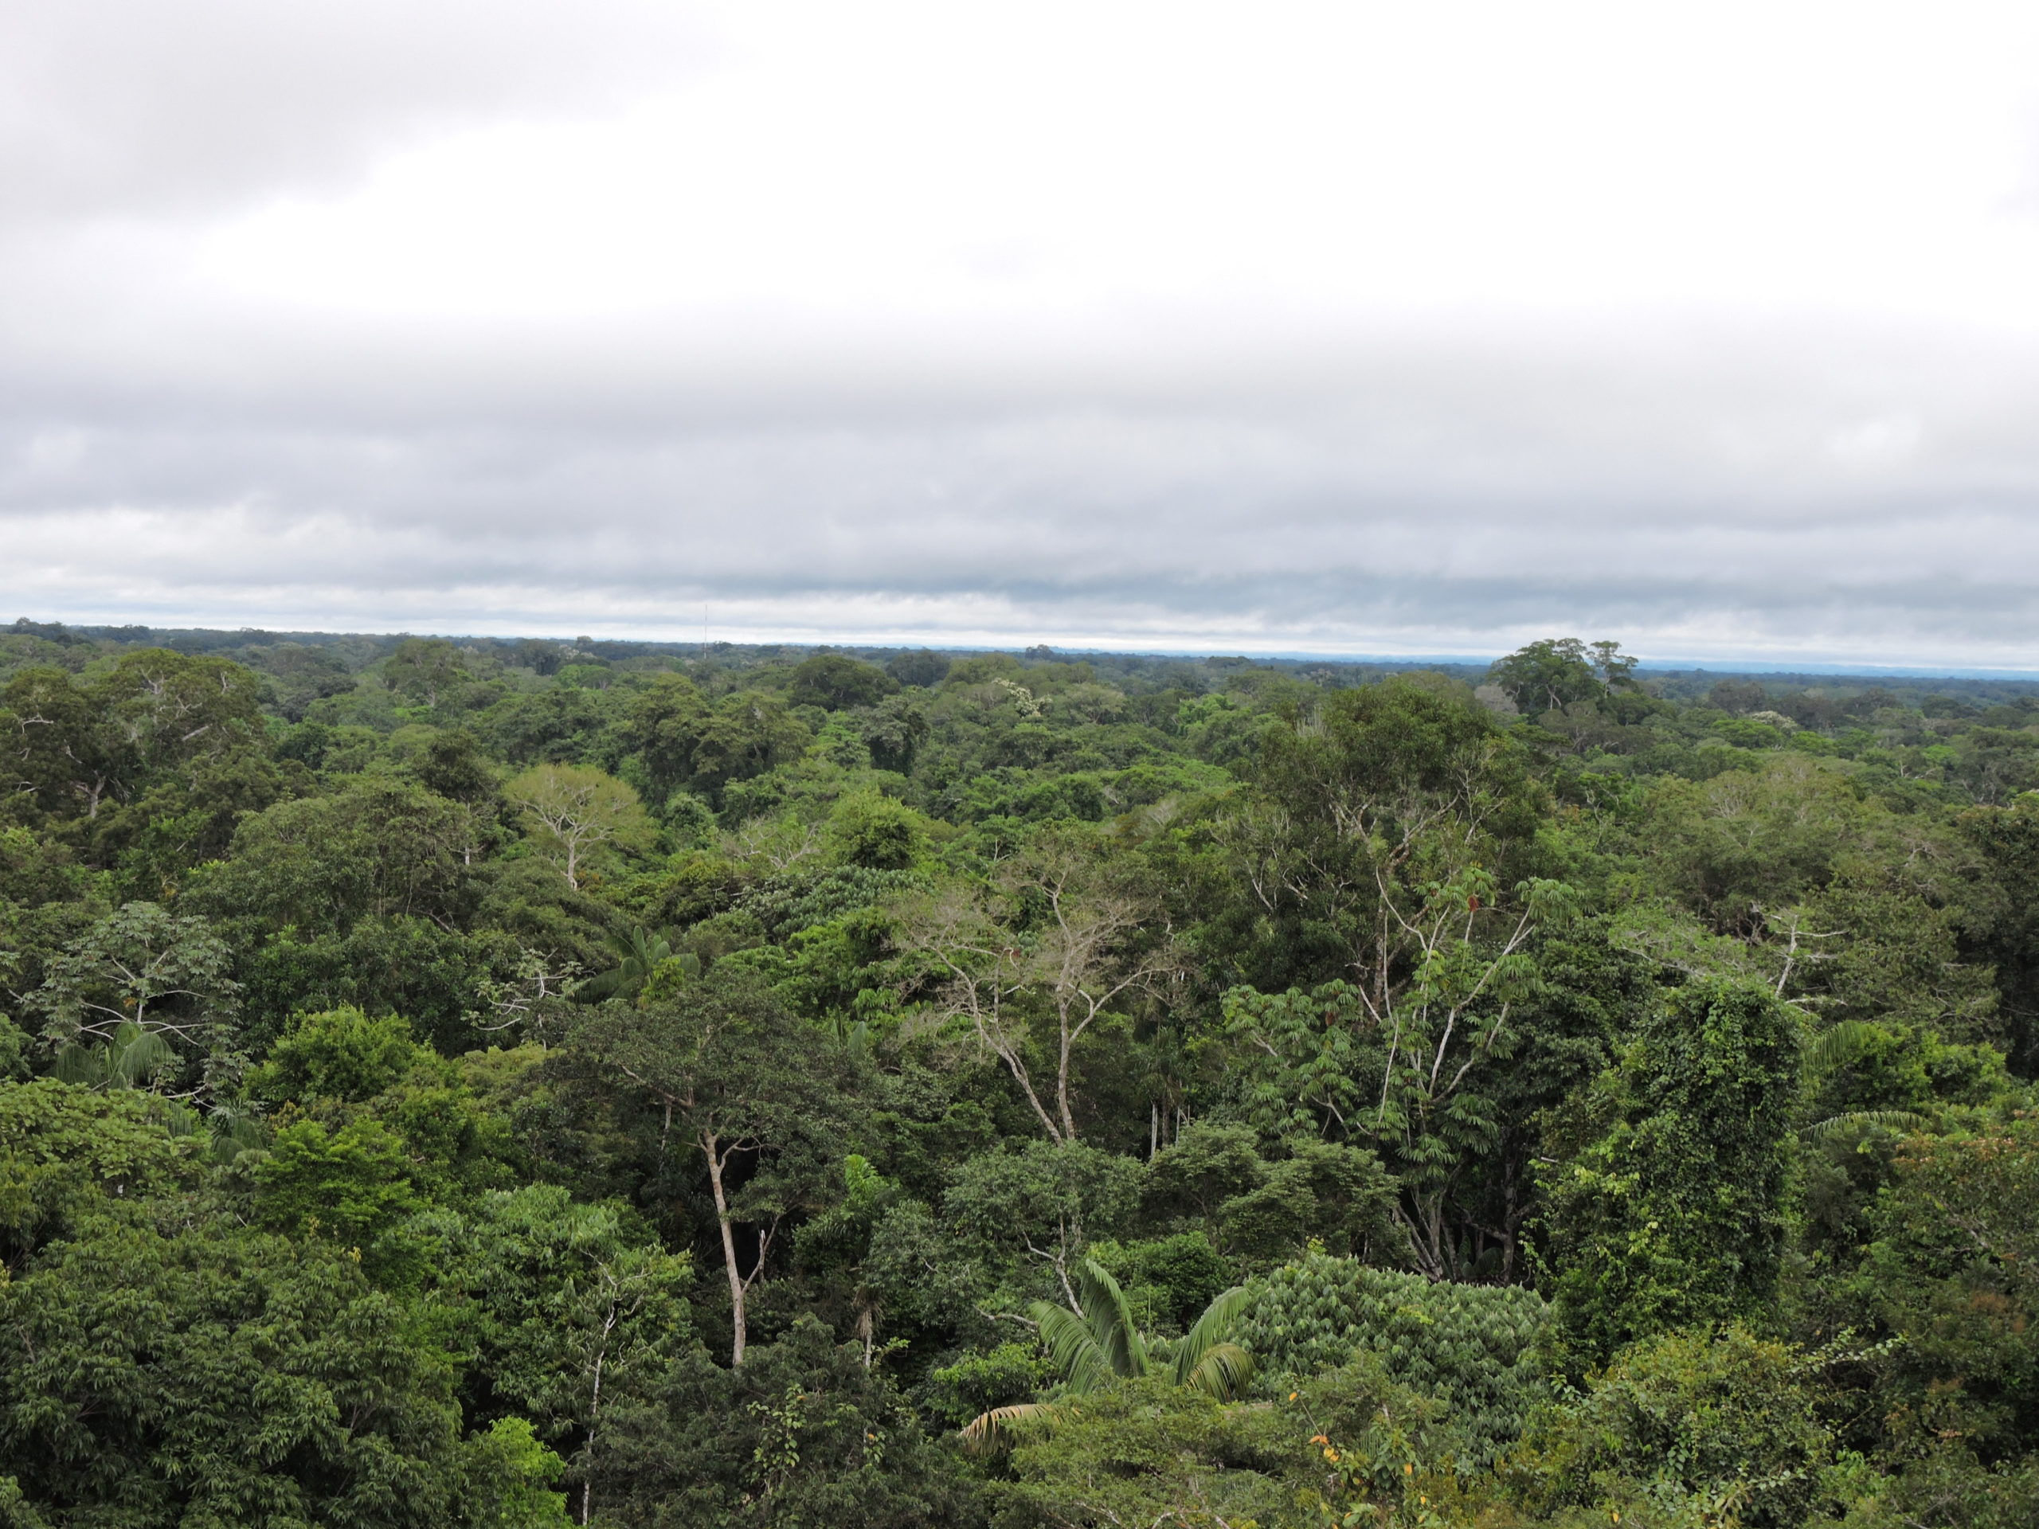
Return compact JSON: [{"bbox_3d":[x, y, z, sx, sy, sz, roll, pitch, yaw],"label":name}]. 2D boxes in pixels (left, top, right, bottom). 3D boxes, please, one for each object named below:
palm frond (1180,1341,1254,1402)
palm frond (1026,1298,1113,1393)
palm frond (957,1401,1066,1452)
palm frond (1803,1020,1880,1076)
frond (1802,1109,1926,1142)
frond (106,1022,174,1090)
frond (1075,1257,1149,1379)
[{"bbox_3d":[4.470,13.809,87.000,2.000,1.600,1.400,2,2,22],"label":"palm frond"},{"bbox_3d":[1.240,13.608,89.000,2.200,2.300,1.500,2,2,11],"label":"palm frond"},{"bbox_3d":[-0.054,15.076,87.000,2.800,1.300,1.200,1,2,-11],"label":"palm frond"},{"bbox_3d":[28.366,9.803,132.000,2.800,2.000,1.800,1,2,-17],"label":"palm frond"},{"bbox_3d":[28.639,12.305,130.000,4.300,1.200,1.500,2,2,11],"label":"frond"},{"bbox_3d":[-30.977,10.307,135.000,2.500,2.300,1.800,2,2,22],"label":"frond"},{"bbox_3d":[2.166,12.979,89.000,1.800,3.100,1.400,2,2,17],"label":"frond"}]

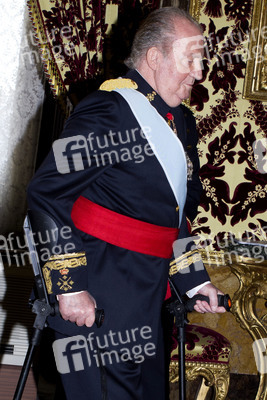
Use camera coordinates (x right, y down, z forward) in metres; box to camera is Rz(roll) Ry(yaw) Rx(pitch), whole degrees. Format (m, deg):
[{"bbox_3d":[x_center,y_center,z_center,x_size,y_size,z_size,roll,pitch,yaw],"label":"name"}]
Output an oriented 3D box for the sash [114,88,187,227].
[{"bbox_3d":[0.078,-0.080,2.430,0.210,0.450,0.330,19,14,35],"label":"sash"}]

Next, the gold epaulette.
[{"bbox_3d":[-0.040,-0.301,2.360,0.060,0.030,0.120,19,22,33],"label":"gold epaulette"}]

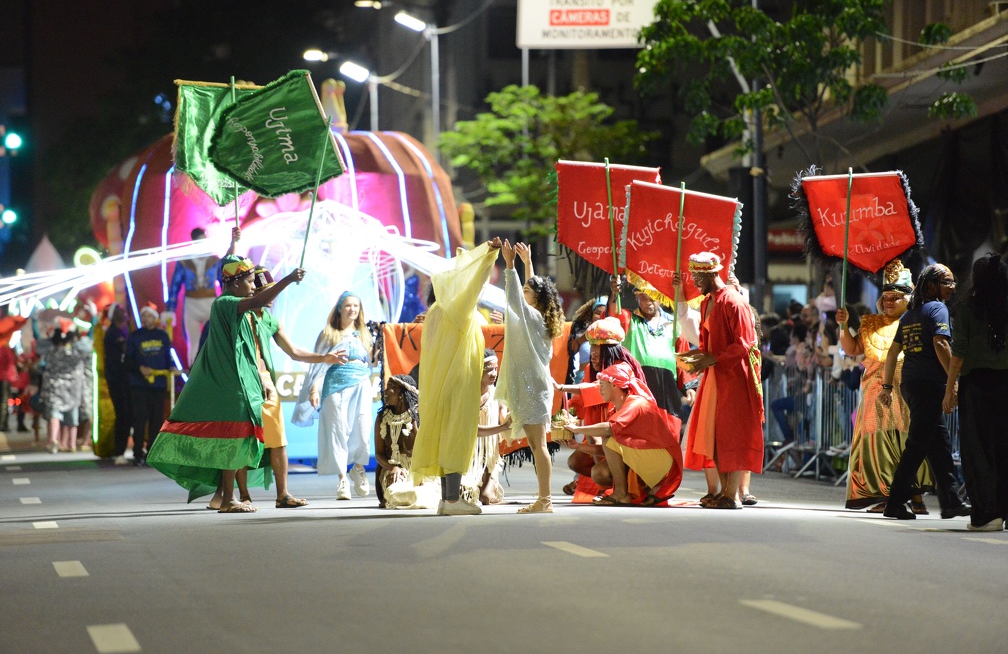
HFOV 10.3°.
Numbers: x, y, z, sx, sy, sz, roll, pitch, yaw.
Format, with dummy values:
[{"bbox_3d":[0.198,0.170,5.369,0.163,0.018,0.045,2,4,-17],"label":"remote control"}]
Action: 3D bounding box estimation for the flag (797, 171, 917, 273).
[{"bbox_3d":[2.495,-0.733,39.300,0.790,0.720,0.070,-6,-1,6],"label":"flag"}]

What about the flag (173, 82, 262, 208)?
[{"bbox_3d":[-2.030,-1.334,40.600,0.740,0.910,0.090,2,0,0],"label":"flag"}]

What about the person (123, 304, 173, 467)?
[{"bbox_3d":[-3.936,0.648,62.000,0.540,1.750,0.380,0,-1,-6],"label":"person"}]

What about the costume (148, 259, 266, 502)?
[{"bbox_3d":[-2.076,0.375,39.200,0.820,1.690,0.620,0,-1,10],"label":"costume"}]

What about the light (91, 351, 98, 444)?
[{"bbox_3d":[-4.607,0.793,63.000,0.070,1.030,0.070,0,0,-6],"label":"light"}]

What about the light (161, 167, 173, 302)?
[{"bbox_3d":[-3.556,-0.975,59.000,0.130,1.410,0.150,0,0,-6],"label":"light"}]

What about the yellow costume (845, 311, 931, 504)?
[{"bbox_3d":[2.705,0.582,39.500,0.620,1.390,0.480,0,-1,7],"label":"yellow costume"}]

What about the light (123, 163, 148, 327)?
[{"bbox_3d":[-3.921,-0.861,59.500,0.280,1.750,0.300,0,0,0],"label":"light"}]

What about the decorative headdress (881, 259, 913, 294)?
[{"bbox_3d":[2.762,-0.355,39.400,0.230,0.240,0.240,0,-1,13],"label":"decorative headdress"}]

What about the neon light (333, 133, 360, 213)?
[{"bbox_3d":[-1.670,-1.623,59.000,0.270,0.800,0.200,0,0,-6],"label":"neon light"}]

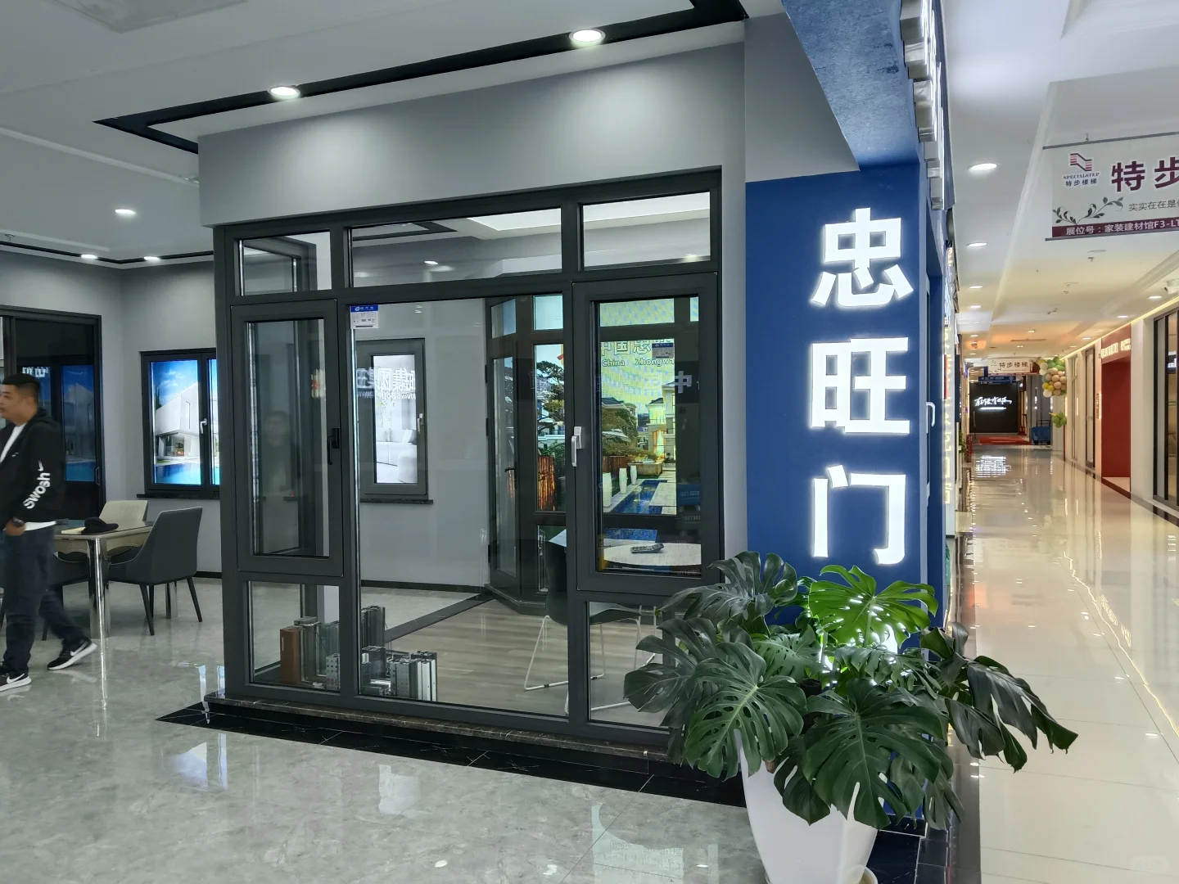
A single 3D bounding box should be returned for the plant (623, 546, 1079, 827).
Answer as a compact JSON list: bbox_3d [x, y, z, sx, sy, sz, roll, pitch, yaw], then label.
[{"bbox_3d":[0.805,0.754,2.760,1.260,0.760,0.920,0,2,21],"label":"plant"}]

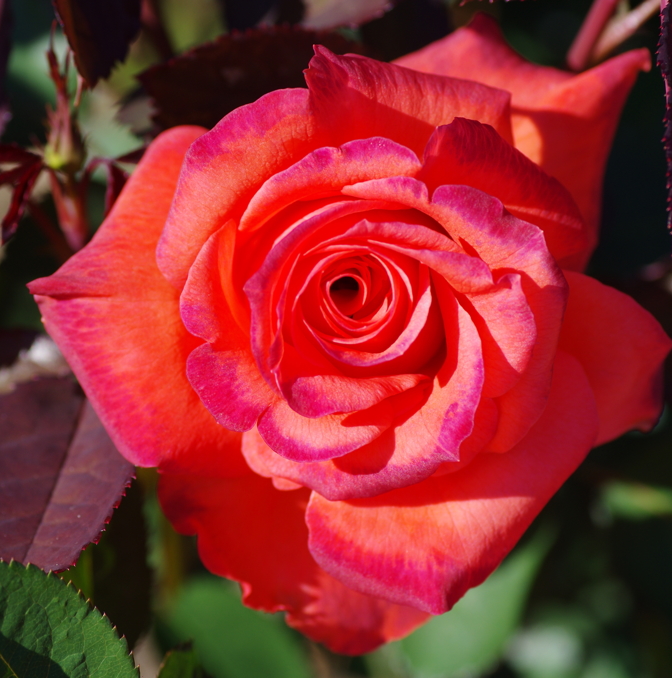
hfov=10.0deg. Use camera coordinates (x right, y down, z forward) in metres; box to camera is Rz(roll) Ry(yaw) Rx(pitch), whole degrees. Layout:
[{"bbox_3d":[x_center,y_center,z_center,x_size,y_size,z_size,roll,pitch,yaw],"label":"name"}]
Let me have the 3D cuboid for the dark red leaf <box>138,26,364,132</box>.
[{"bbox_3d":[-0.014,-0.044,0.685,0.044,0.008,0.029,3,63,6],"label":"dark red leaf"}]

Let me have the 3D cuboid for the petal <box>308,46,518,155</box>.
[{"bbox_3d":[0.011,-0.038,0.642,0.035,0.022,0.020,12,0,2],"label":"petal"}]

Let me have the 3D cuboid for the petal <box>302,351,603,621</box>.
[{"bbox_3d":[0.020,0.024,0.642,0.051,0.040,0.021,-25,6,-3],"label":"petal"}]

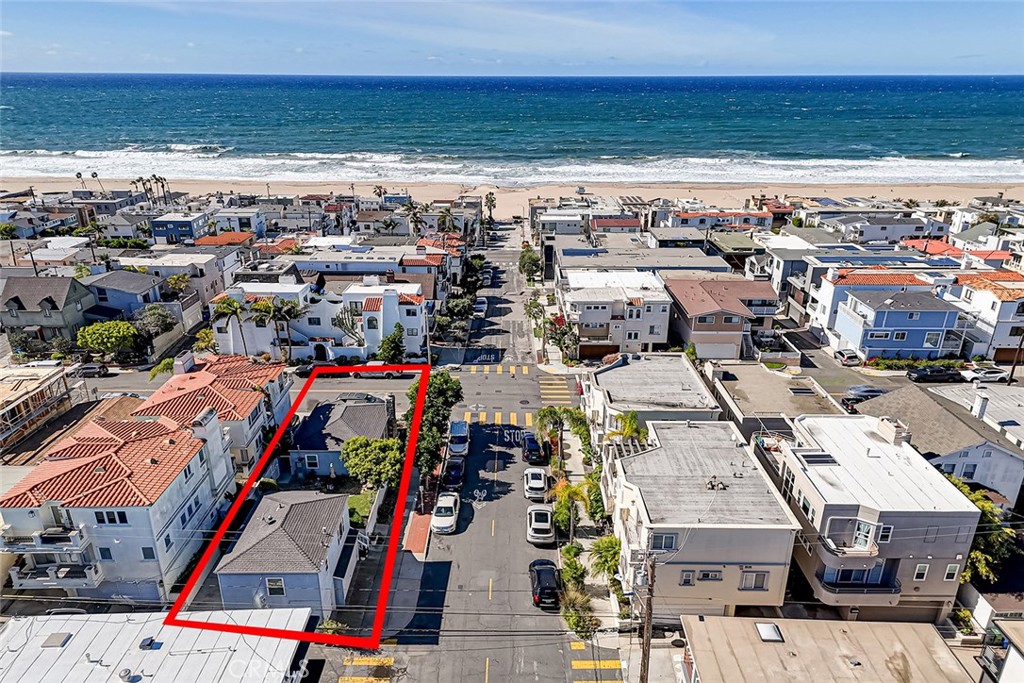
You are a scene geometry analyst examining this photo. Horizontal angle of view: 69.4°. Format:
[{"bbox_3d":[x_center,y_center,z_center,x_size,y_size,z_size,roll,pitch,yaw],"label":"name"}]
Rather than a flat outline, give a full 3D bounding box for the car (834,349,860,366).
[{"bbox_3d":[42.100,1.618,93.084,1.830,1.580,4.450,0,20,0],"label":"car"}]

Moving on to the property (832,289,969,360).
[{"bbox_3d":[47.619,-2.483,91.618,10.978,6.748,11.079,0,20,0],"label":"property"}]

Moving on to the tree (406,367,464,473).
[{"bbox_3d":[-6.750,7.108,66.548,4.700,5.900,10.000,0,20,0],"label":"tree"}]

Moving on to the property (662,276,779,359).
[{"bbox_3d":[27.738,-3.563,94.507,13.899,6.546,17.121,0,20,0],"label":"property"}]

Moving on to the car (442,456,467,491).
[{"bbox_3d":[-4.607,10.401,58.658,1.820,1.580,4.450,0,17,0],"label":"car"}]

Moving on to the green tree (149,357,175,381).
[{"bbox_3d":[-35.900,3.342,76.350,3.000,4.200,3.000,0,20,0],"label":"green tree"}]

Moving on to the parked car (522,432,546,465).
[{"bbox_3d":[1.953,9.329,66.520,1.880,1.530,4.800,0,17,0],"label":"parked car"}]

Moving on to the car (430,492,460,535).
[{"bbox_3d":[-4.970,12.656,56.016,1.850,1.460,4.750,0,20,0],"label":"car"}]

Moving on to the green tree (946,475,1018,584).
[{"bbox_3d":[28.577,12.928,46.420,4.600,6.300,6.000,0,20,0],"label":"green tree"}]

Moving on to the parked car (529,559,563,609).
[{"bbox_3d":[2.101,14.581,45.435,1.850,1.500,4.600,0,17,0],"label":"parked car"}]

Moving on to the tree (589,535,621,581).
[{"bbox_3d":[6.050,14.523,48.711,2.000,2.300,2.000,0,20,0],"label":"tree"}]

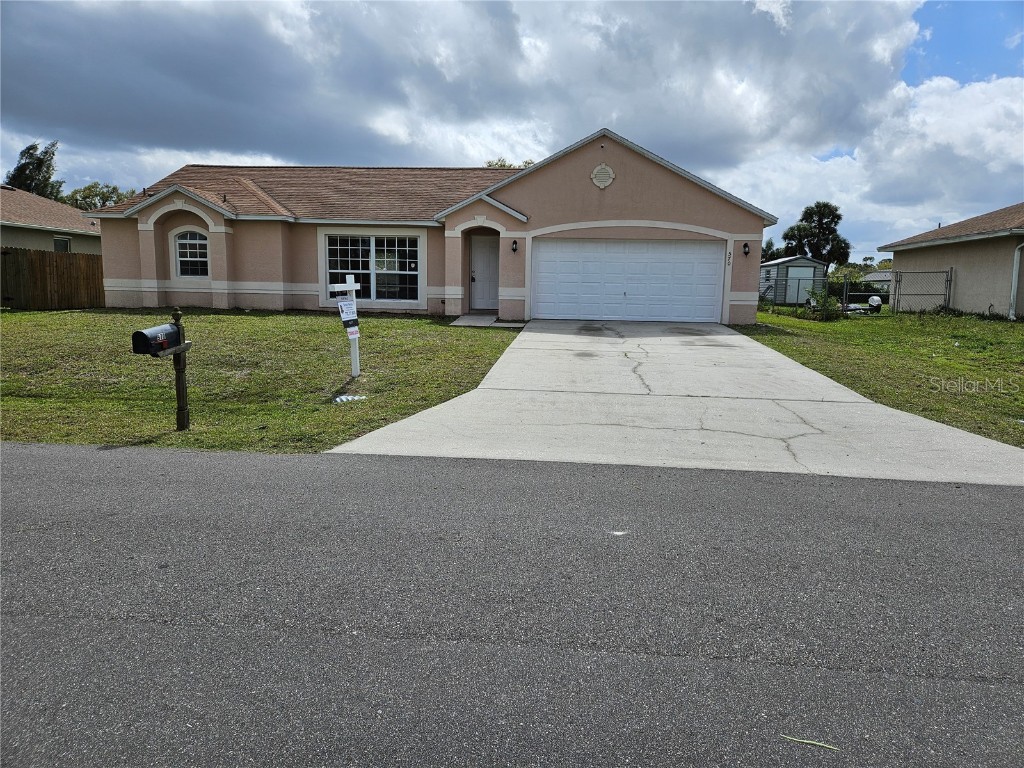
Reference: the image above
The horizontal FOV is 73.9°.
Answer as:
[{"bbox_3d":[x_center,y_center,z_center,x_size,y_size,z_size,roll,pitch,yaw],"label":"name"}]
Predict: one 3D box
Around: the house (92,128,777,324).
[{"bbox_3d":[-2.123,-4.793,22.558,18.400,4.800,10.100,2,8,5],"label":"house"}]

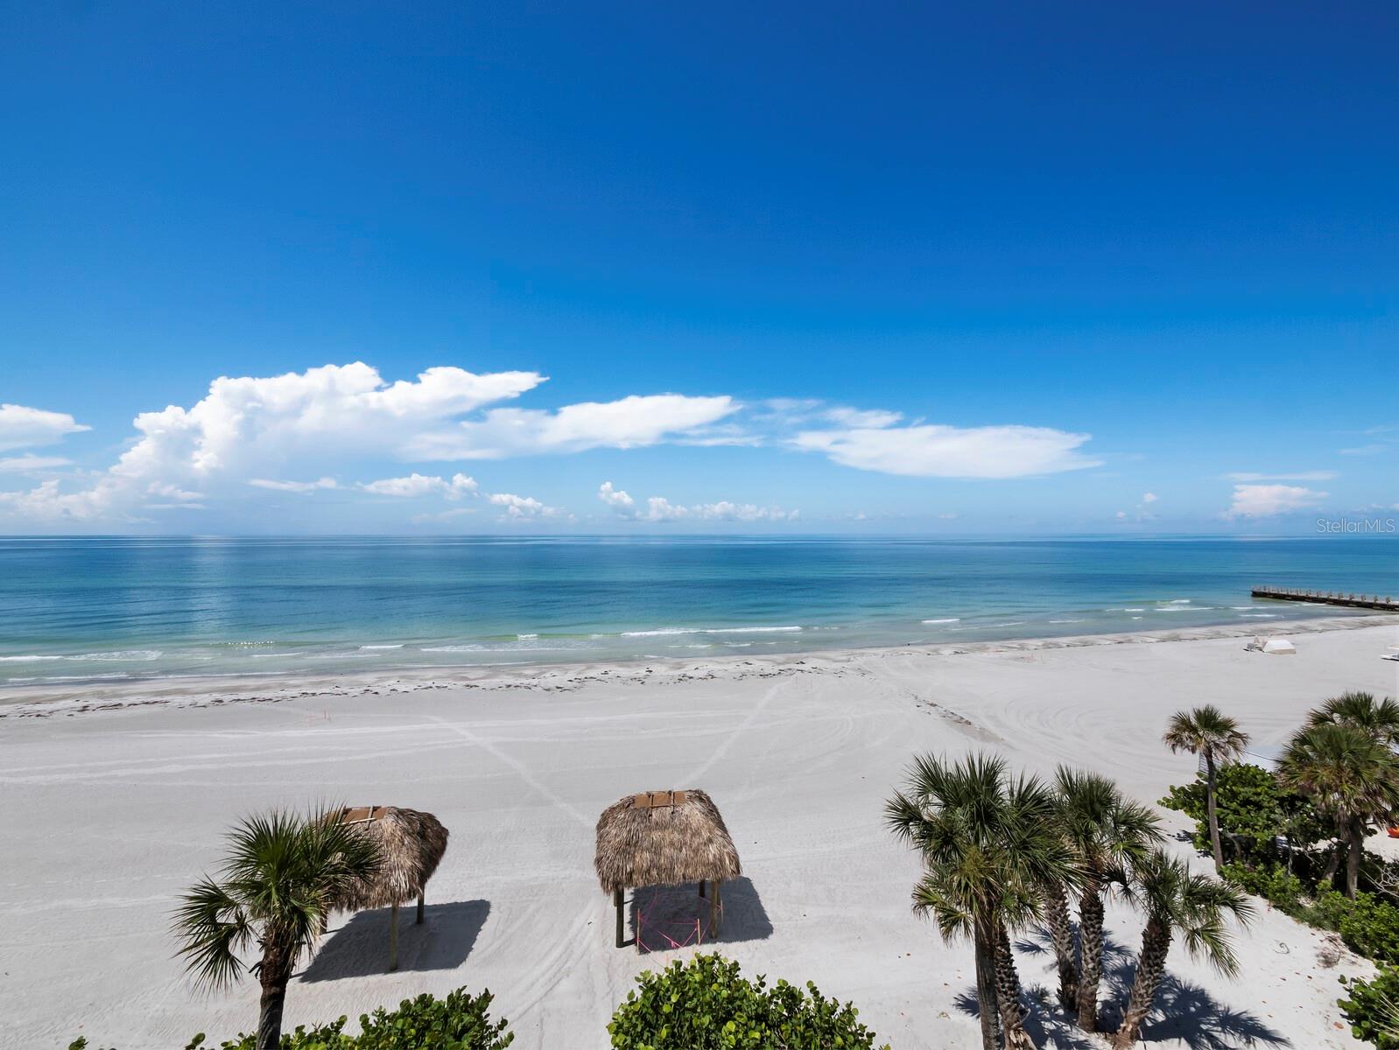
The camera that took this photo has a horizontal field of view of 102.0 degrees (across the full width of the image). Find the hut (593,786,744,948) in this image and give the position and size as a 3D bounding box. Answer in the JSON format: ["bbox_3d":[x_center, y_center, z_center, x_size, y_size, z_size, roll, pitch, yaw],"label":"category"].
[{"bbox_3d":[-1.084,10.000,17.057,4.000,3.830,2.900,0,-1,-8],"label":"hut"}]

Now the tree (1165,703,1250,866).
[{"bbox_3d":[17.345,9.078,19.172,2.300,5.550,2.300,0,-1,0],"label":"tree"}]

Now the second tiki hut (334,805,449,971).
[{"bbox_3d":[-9.570,9.978,15.881,4.000,3.830,2.900,0,-1,-7],"label":"second tiki hut"}]

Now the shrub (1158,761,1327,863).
[{"bbox_3d":[20.061,10.306,20.694,4.800,3.350,4.300,0,-1,0],"label":"shrub"}]

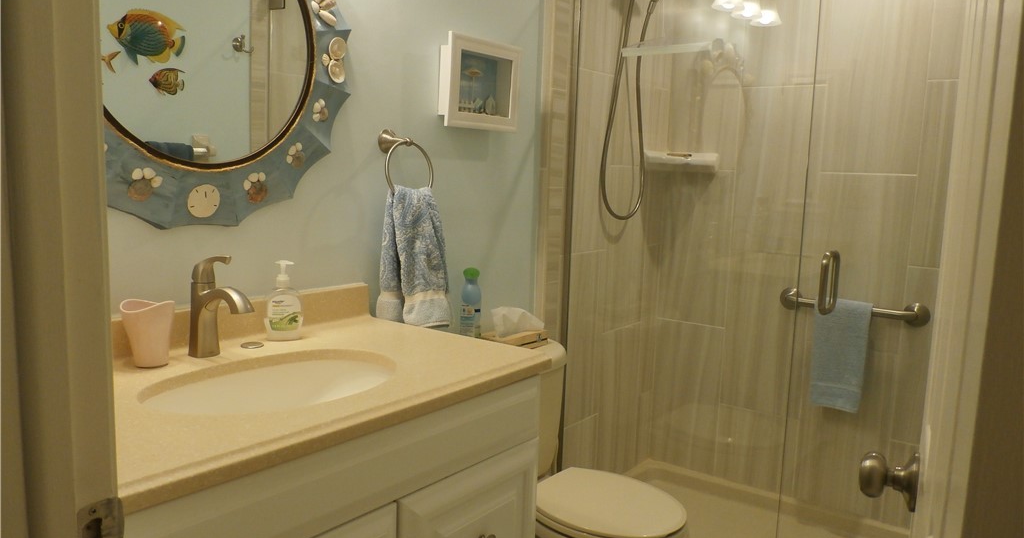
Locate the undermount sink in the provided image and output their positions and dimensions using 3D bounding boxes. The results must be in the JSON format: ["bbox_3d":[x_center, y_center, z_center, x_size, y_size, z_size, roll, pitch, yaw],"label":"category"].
[{"bbox_3d":[-0.380,0.253,1.222,0.325,0.150,0.440,7,8,36],"label":"undermount sink"}]

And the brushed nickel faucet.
[{"bbox_3d":[-0.510,0.070,1.304,0.155,0.187,0.048,7,8,36],"label":"brushed nickel faucet"}]

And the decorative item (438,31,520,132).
[{"bbox_3d":[-0.091,-0.483,1.956,0.058,0.231,0.288,7,8,36],"label":"decorative item"}]

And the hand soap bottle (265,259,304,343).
[{"bbox_3d":[-0.459,0.062,1.489,0.078,0.163,0.049,0,7,-15],"label":"hand soap bottle"}]

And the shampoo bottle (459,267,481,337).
[{"bbox_3d":[-0.106,0.107,1.920,0.053,0.224,0.053,1,7,-5],"label":"shampoo bottle"}]

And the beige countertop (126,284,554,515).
[{"bbox_3d":[-0.398,0.149,1.221,0.547,0.104,0.880,7,8,36],"label":"beige countertop"}]

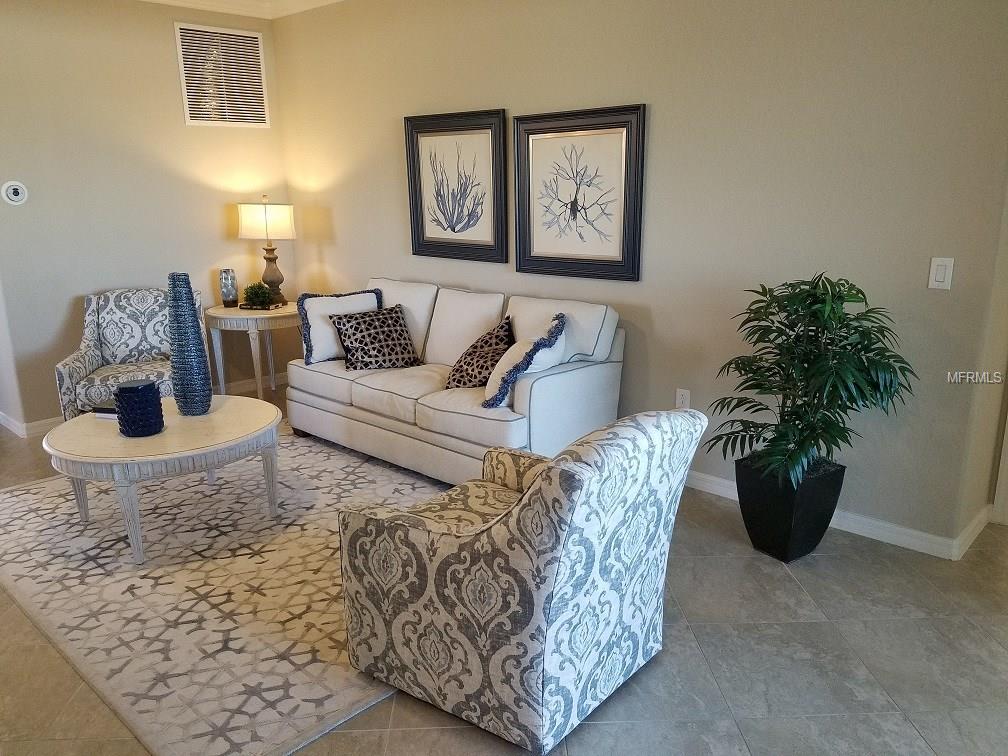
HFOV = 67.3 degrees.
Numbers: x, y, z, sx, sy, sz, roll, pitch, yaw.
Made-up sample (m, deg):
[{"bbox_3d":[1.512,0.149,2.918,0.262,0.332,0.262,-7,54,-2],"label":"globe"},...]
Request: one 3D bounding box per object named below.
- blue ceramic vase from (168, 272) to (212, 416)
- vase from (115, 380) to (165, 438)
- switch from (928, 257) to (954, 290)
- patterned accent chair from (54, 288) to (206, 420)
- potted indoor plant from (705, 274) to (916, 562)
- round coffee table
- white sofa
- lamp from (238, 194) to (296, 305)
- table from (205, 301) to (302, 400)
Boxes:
[{"bbox_3d":[-1.544,-0.162,3.687,0.182,0.687,0.182,12,19,42],"label":"blue ceramic vase"},{"bbox_3d":[-1.665,0.138,3.461,0.185,0.217,0.185,12,19,42],"label":"vase"},{"bbox_3d":[1.699,-0.403,2.944,0.074,0.120,0.009,12,20,40],"label":"switch"},{"bbox_3d":[-2.187,-0.044,4.646,0.764,0.905,0.850,-6,15,-17],"label":"patterned accent chair"},{"bbox_3d":[1.230,0.174,3.120,0.770,1.204,0.724,12,19,42],"label":"potted indoor plant"},{"bbox_3d":[-1.552,0.449,3.572,1.005,0.480,1.005,-1,15,0],"label":"round coffee table"},{"bbox_3d":[-0.391,-0.015,4.517,2.028,0.946,0.882,12,19,42],"label":"white sofa"},{"bbox_3d":[-1.784,-0.966,5.728,0.288,0.821,0.288,6,16,27],"label":"lamp"},{"bbox_3d":[-1.736,-0.149,5.438,0.715,0.691,0.715,12,20,40],"label":"table"}]

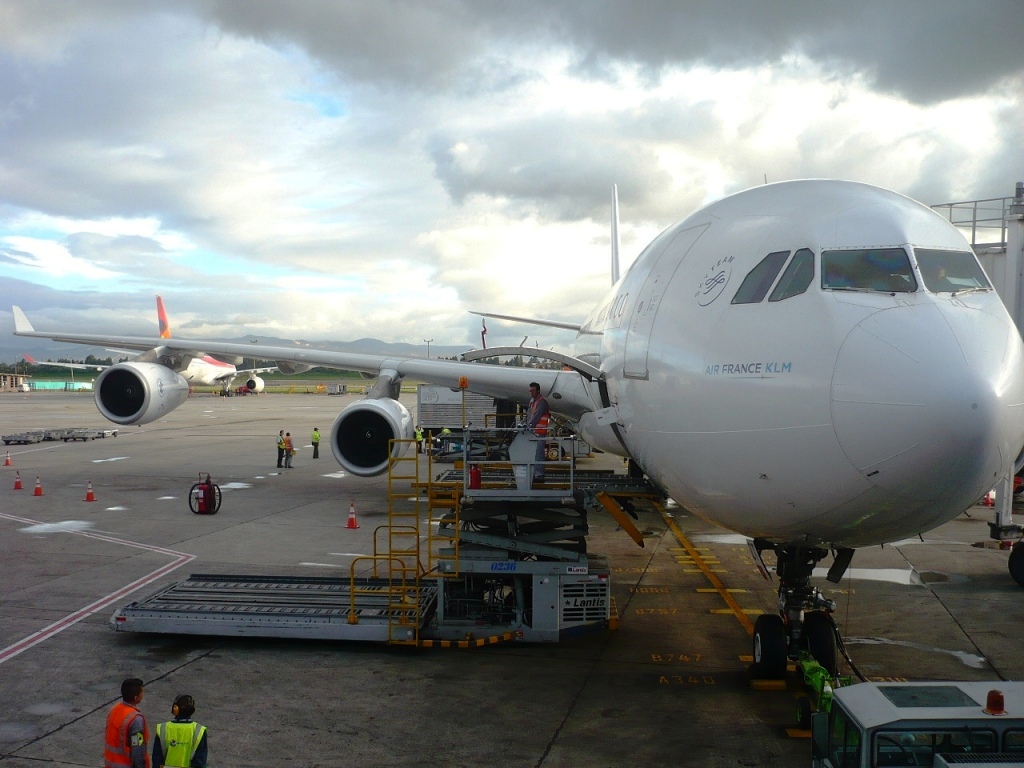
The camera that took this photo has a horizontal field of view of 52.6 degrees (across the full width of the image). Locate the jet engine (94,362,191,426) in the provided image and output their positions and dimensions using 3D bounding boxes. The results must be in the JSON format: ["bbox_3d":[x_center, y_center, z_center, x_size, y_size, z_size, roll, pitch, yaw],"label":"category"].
[{"bbox_3d":[-13.763,0.375,39.415,2.380,2.380,4.900,0,1,3],"label":"jet engine"}]

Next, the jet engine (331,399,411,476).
[{"bbox_3d":[-4.196,1.645,33.035,2.380,2.380,4.900,0,1,3],"label":"jet engine"}]

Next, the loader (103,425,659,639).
[{"bbox_3d":[-2.100,2.570,19.134,9.650,3.820,3.200,0,1,5],"label":"loader"}]

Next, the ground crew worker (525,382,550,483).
[{"bbox_3d":[0.453,0.864,18.412,0.460,1.770,0.540,-1,1,-35],"label":"ground crew worker"}]

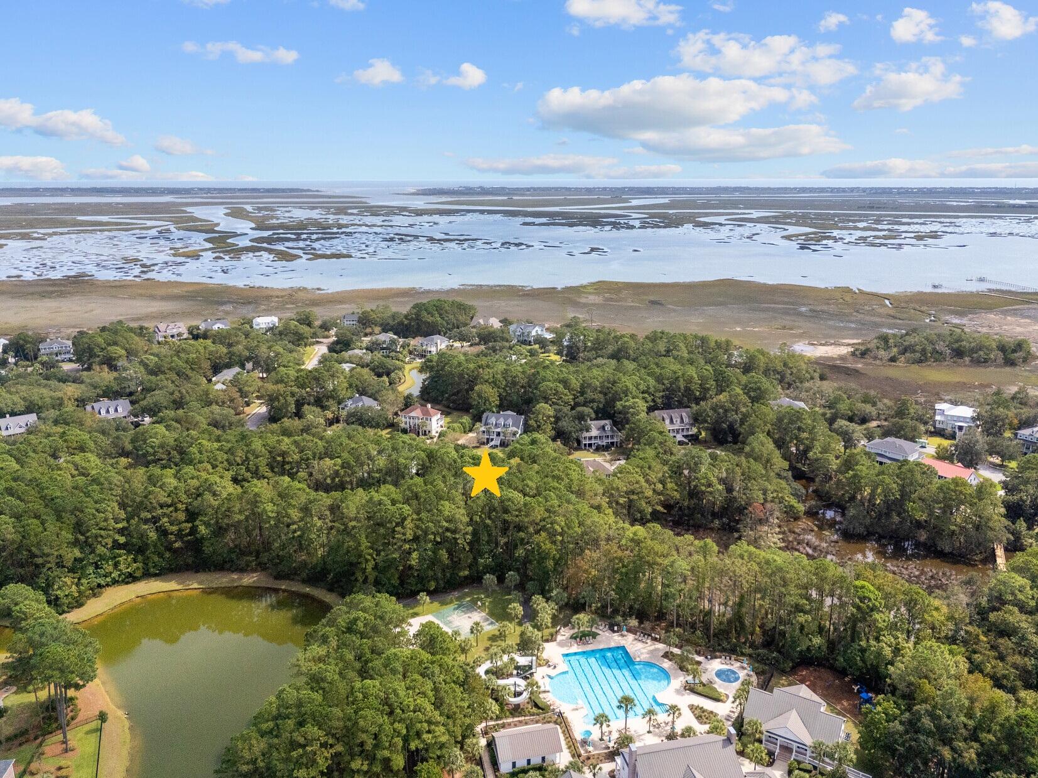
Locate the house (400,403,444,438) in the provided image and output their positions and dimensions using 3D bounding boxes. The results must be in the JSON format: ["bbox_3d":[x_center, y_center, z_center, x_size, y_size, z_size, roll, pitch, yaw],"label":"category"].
[{"bbox_3d":[-41.883,12.788,315.204,15.000,11.200,13.600,6,17,20],"label":"house"}]

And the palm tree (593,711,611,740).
[{"bbox_3d":[16.330,65.960,140.460,3.450,6.150,3.450,0,16,0],"label":"palm tree"}]

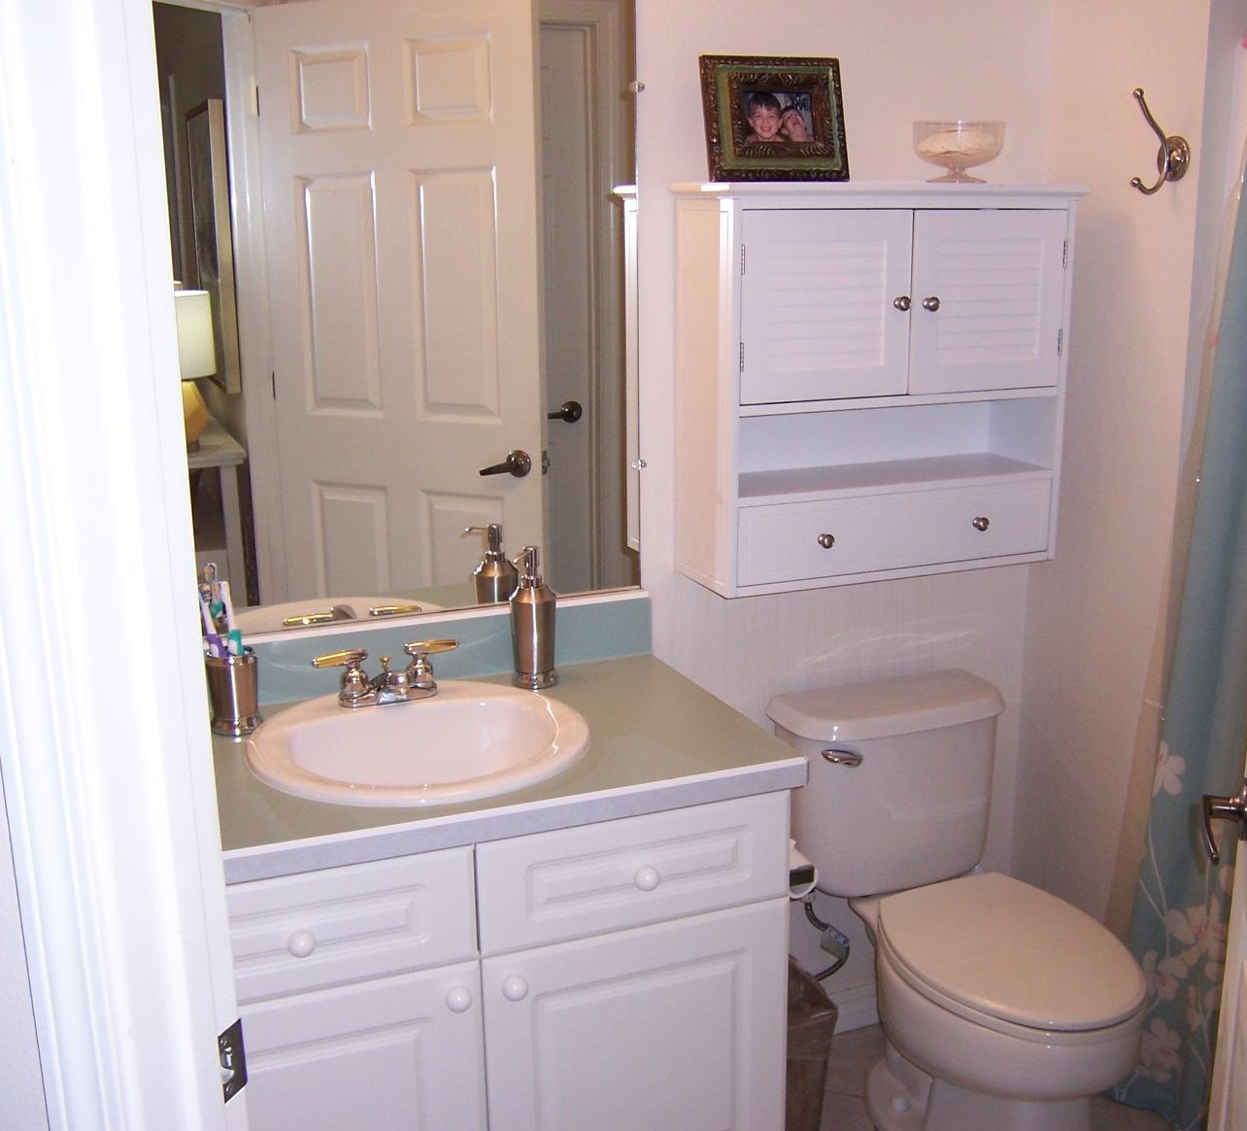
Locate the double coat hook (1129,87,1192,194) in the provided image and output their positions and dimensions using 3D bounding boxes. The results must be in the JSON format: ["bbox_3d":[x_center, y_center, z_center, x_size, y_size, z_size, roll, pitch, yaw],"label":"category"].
[{"bbox_3d":[0.822,-0.658,2.237,0.092,0.158,0.069,-6,14,-21],"label":"double coat hook"}]

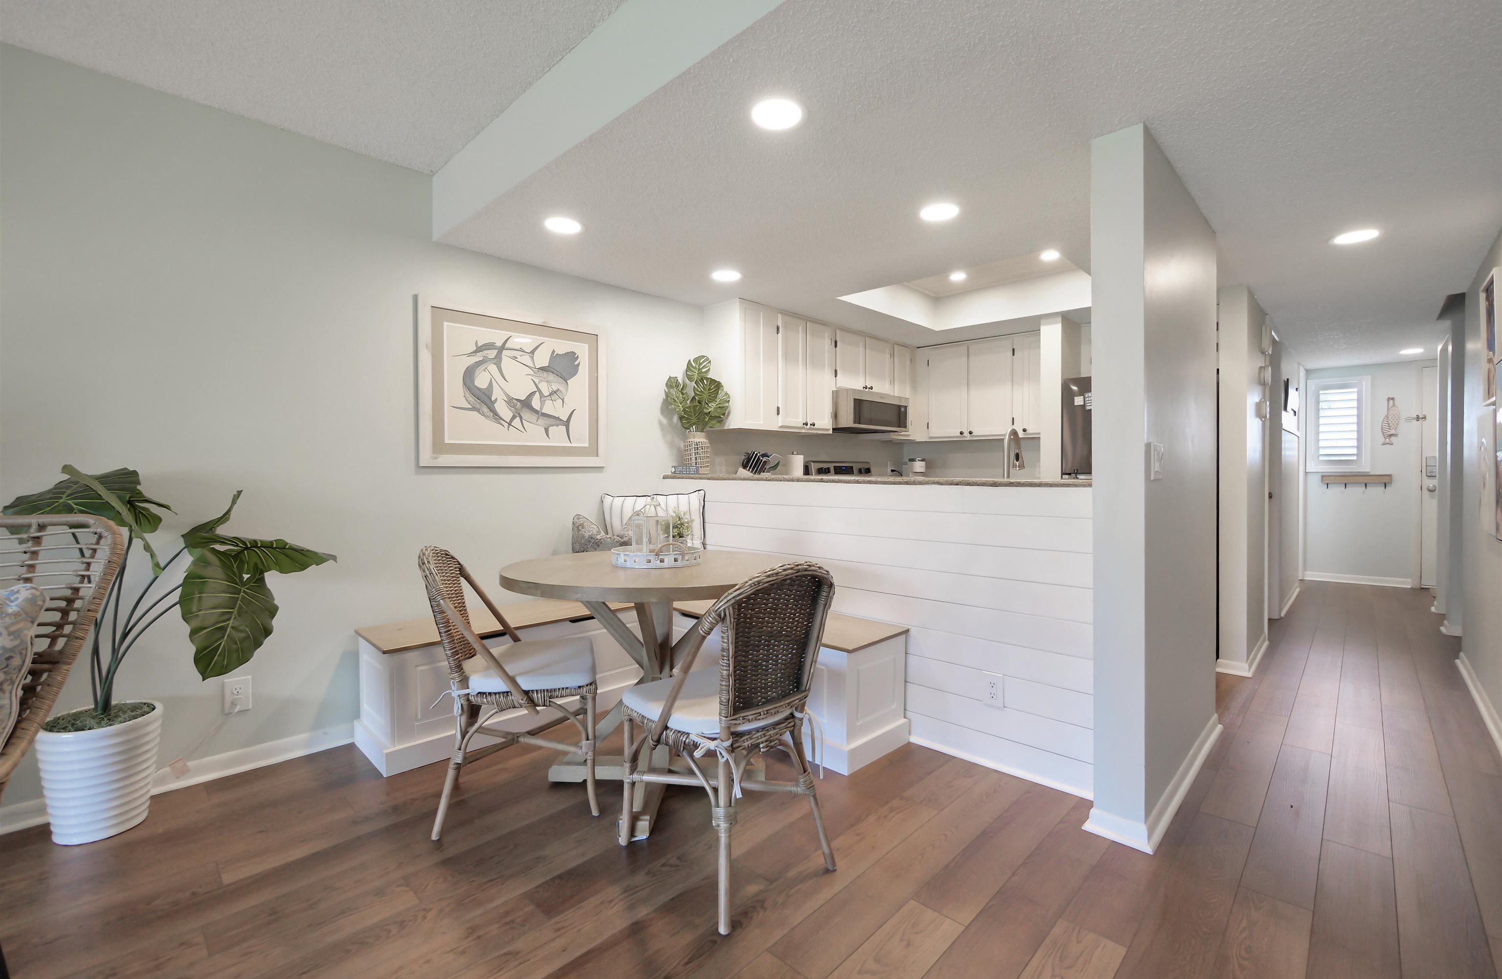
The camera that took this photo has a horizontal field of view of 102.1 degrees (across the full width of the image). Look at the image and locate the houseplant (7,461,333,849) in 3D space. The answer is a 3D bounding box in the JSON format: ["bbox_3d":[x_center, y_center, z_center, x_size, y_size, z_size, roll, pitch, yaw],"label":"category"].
[{"bbox_3d":[-1.802,0.497,1.991,0.820,1.130,0.580,-2,2,-45],"label":"houseplant"}]

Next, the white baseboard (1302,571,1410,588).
[{"bbox_3d":[5.587,0.830,5.606,0.022,0.080,0.700,-2,2,-45],"label":"white baseboard"}]

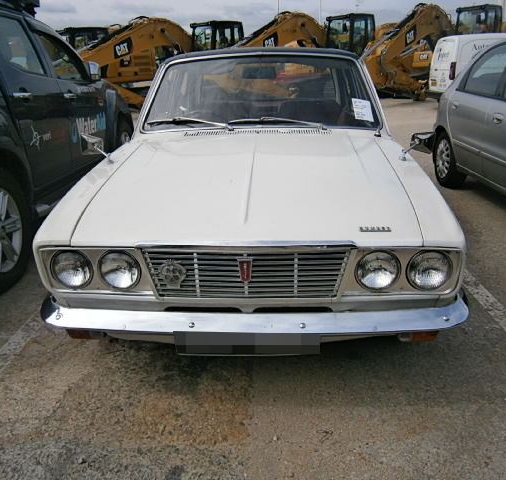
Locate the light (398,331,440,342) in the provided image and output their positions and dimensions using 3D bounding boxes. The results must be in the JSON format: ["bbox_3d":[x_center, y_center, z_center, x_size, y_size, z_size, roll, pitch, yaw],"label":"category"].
[{"bbox_3d":[0.585,0.343,1.705,0.145,0.050,0.070,0,20,3],"label":"light"}]

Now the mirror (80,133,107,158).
[{"bbox_3d":[-0.769,-0.459,2.310,0.125,0.105,0.080,0,20,3],"label":"mirror"}]

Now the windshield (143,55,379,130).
[{"bbox_3d":[0.044,-0.904,2.893,1.360,0.120,0.565,0,61,3],"label":"windshield"}]

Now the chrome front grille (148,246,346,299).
[{"bbox_3d":[-0.020,0.123,1.684,0.725,0.190,0.065,0,20,3],"label":"chrome front grille"}]

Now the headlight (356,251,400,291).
[{"bbox_3d":[0.431,0.104,1.654,0.147,0.147,0.065,0,20,3],"label":"headlight"}]

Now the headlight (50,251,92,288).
[{"bbox_3d":[-0.653,0.108,1.733,0.147,0.147,0.065,0,20,3],"label":"headlight"}]

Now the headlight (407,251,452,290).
[{"bbox_3d":[0.614,0.105,1.665,0.147,0.147,0.065,0,20,3],"label":"headlight"}]

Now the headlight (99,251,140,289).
[{"bbox_3d":[-0.472,0.106,1.703,0.147,0.147,0.065,0,20,3],"label":"headlight"}]

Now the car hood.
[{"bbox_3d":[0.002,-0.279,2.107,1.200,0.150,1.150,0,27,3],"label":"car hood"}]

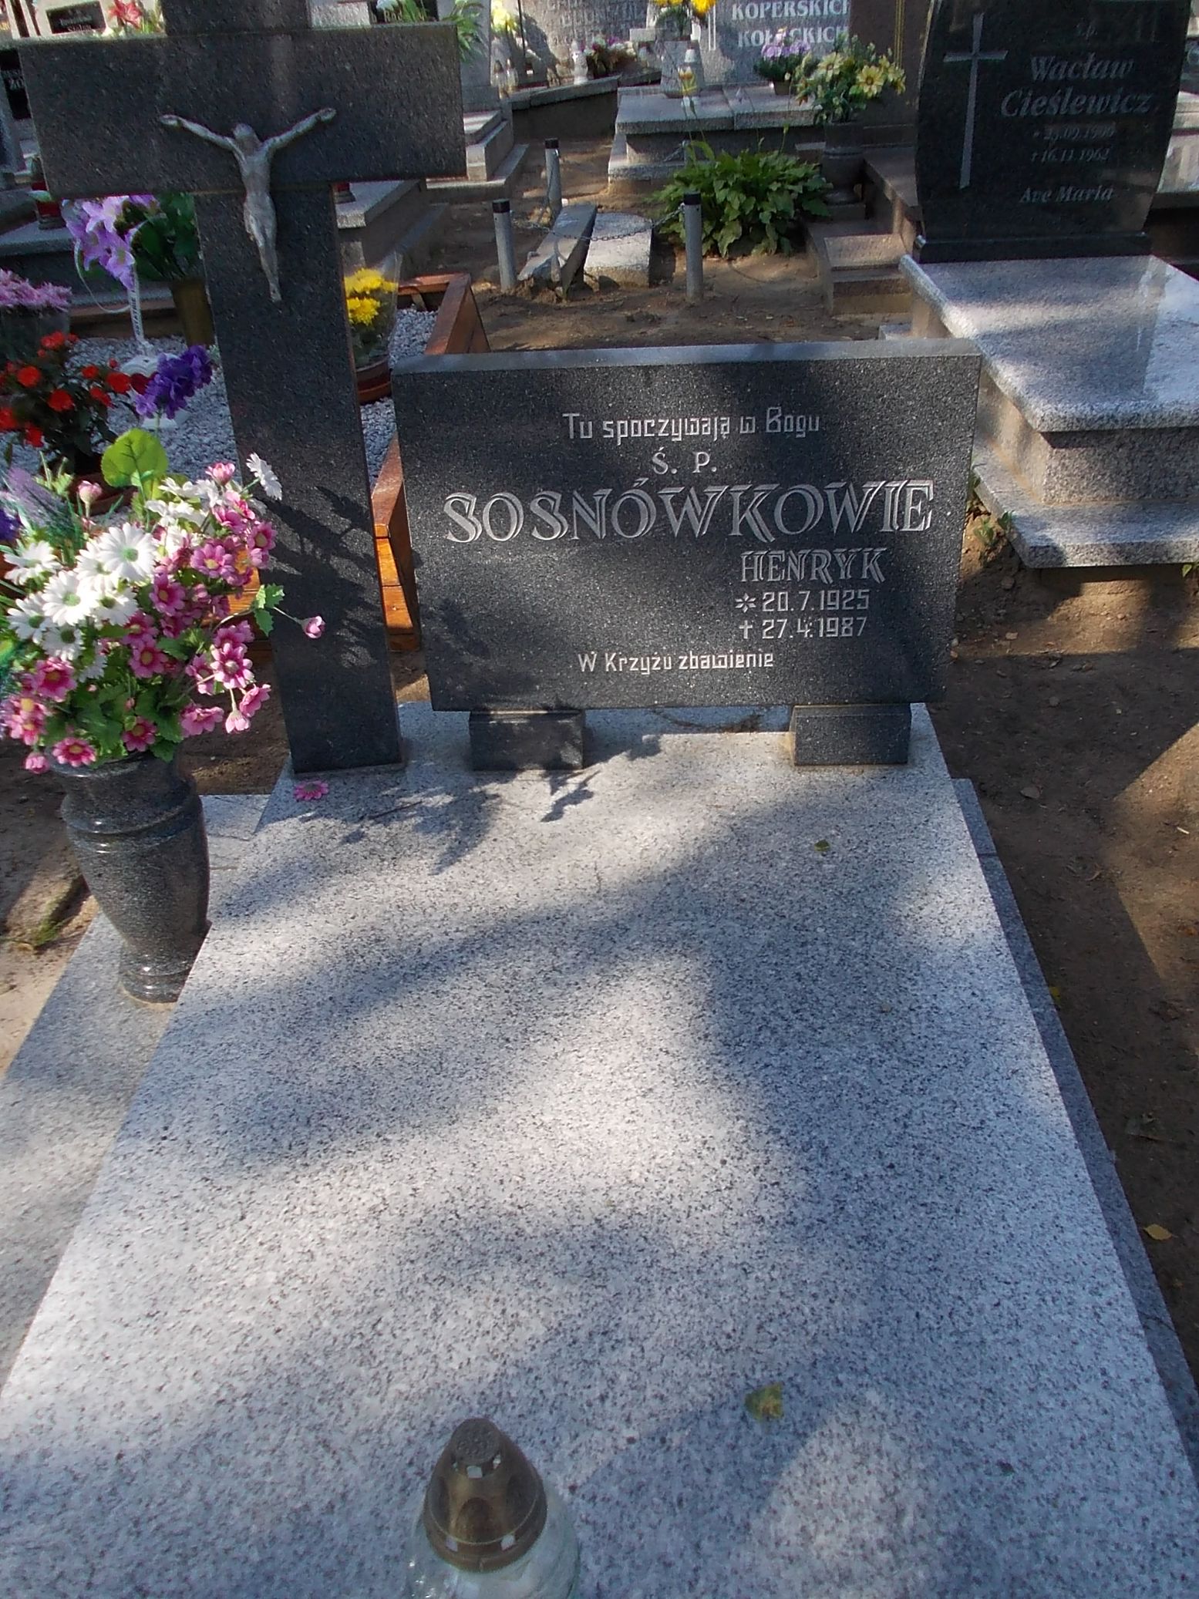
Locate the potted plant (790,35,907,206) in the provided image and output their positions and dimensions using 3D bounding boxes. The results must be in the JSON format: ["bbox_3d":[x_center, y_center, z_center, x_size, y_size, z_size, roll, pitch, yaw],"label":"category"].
[{"bbox_3d":[0.962,-2.659,5.050,0.451,0.572,0.406,-1,33,4],"label":"potted plant"}]

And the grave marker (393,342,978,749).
[{"bbox_3d":[0.106,-0.330,1.635,0.680,0.445,0.066,-1,32,4],"label":"grave marker"}]

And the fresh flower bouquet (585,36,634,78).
[{"bbox_3d":[0.070,-4.654,8.100,0.305,0.211,0.260,-1,33,4],"label":"fresh flower bouquet"}]

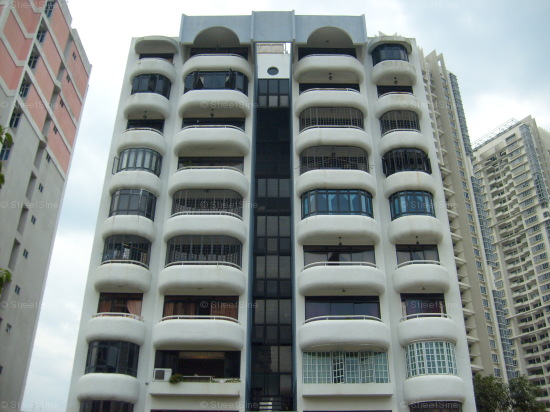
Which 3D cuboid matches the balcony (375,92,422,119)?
[{"bbox_3d":[8.094,-6.435,36.066,3.151,1.431,1.151,0,-28,0],"label":"balcony"}]

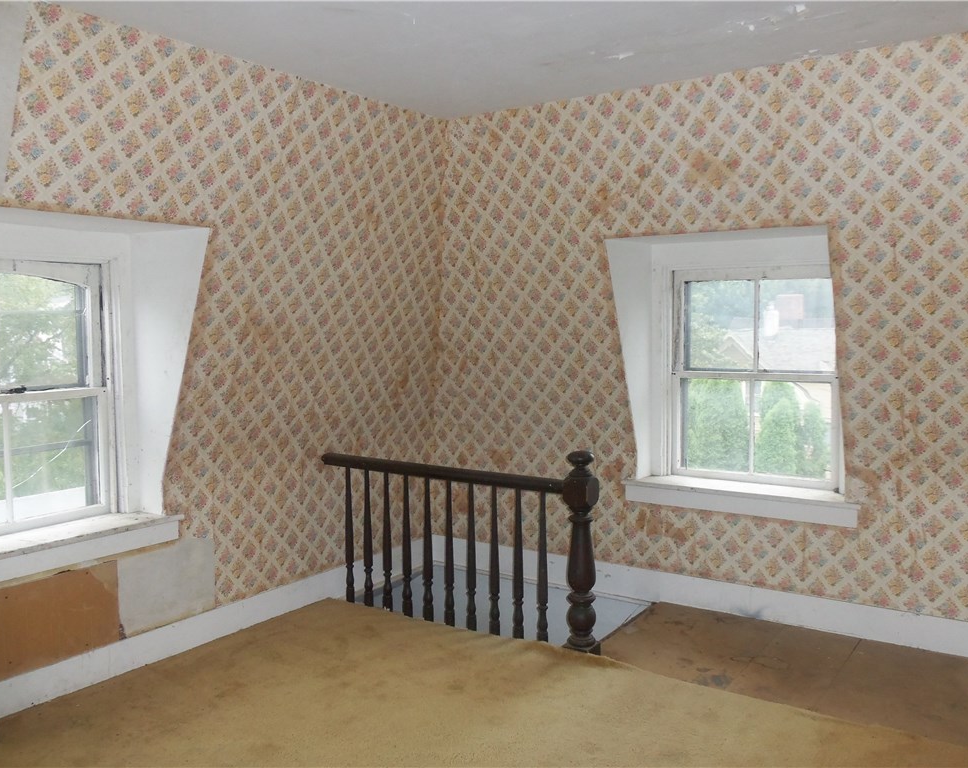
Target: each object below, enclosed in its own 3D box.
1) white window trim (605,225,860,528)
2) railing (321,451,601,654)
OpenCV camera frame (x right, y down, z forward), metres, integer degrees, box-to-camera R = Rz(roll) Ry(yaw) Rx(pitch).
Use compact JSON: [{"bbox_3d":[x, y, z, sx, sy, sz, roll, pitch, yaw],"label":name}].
[{"bbox_3d":[1.162,-0.025,3.938,1.157,1.320,0.647,2,5,34],"label":"white window trim"},{"bbox_3d":[-0.182,0.727,4.016,1.639,0.882,0.132,2,5,34],"label":"railing"}]

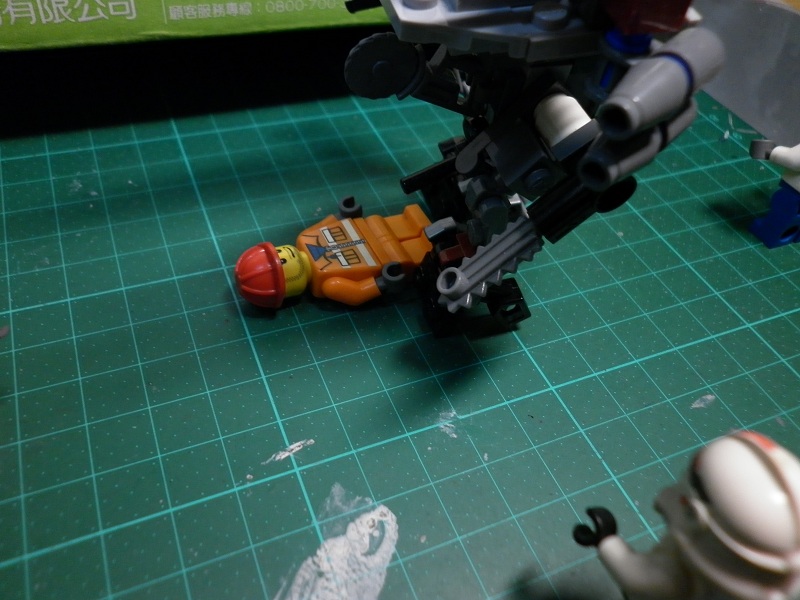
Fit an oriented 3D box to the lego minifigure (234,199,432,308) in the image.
[{"bbox_3d":[-0.012,-0.008,0.134,0.042,0.013,0.025,-14,50,-23],"label":"lego minifigure"}]

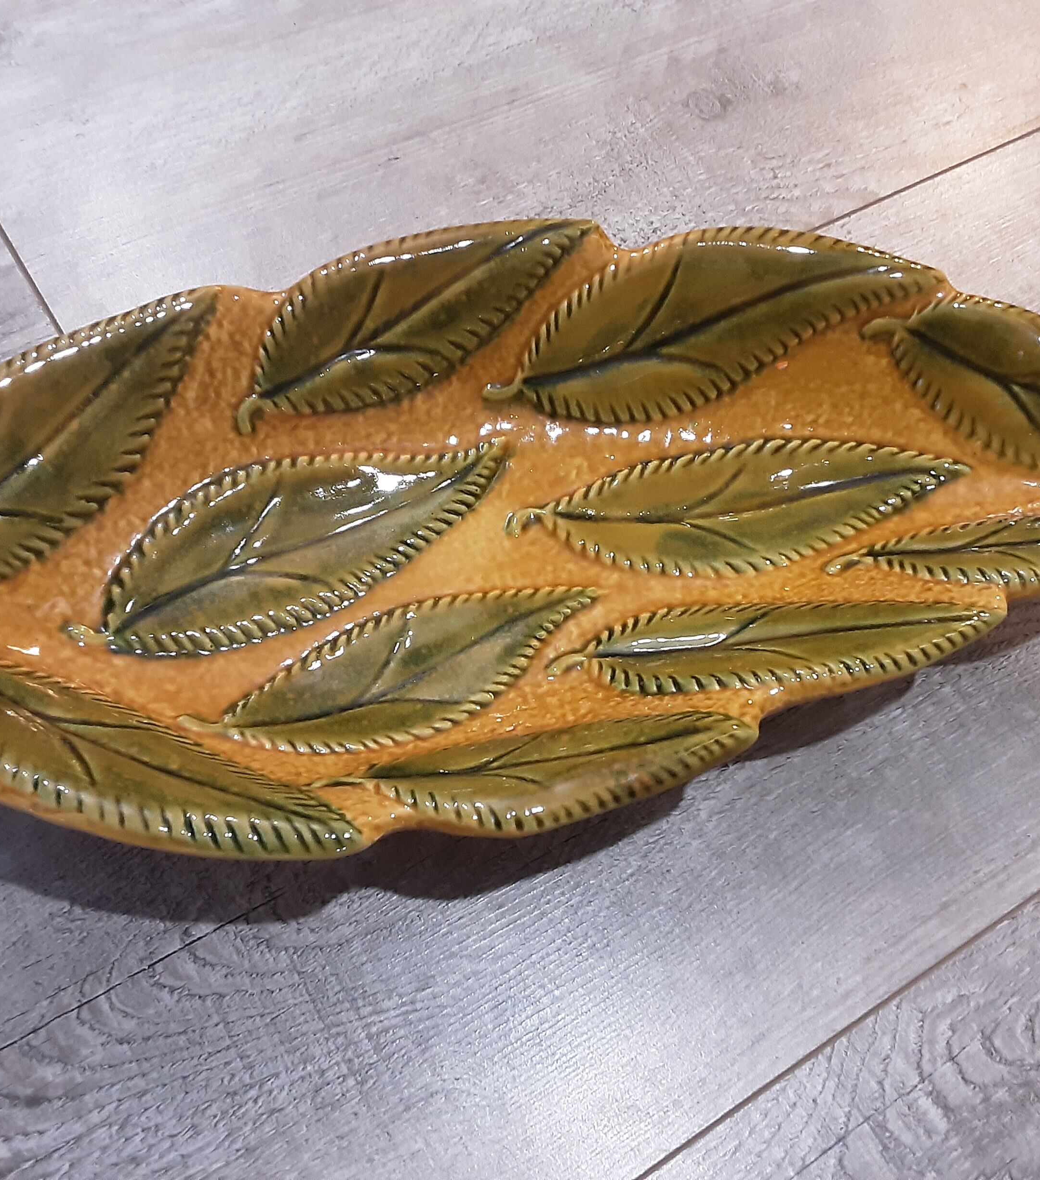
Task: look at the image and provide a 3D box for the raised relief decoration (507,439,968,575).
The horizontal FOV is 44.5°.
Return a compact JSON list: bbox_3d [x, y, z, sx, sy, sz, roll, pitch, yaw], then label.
[{"bbox_3d":[0.059,-0.022,0.340,0.126,0.015,0.038,-5,65,-10],"label":"raised relief decoration"}]

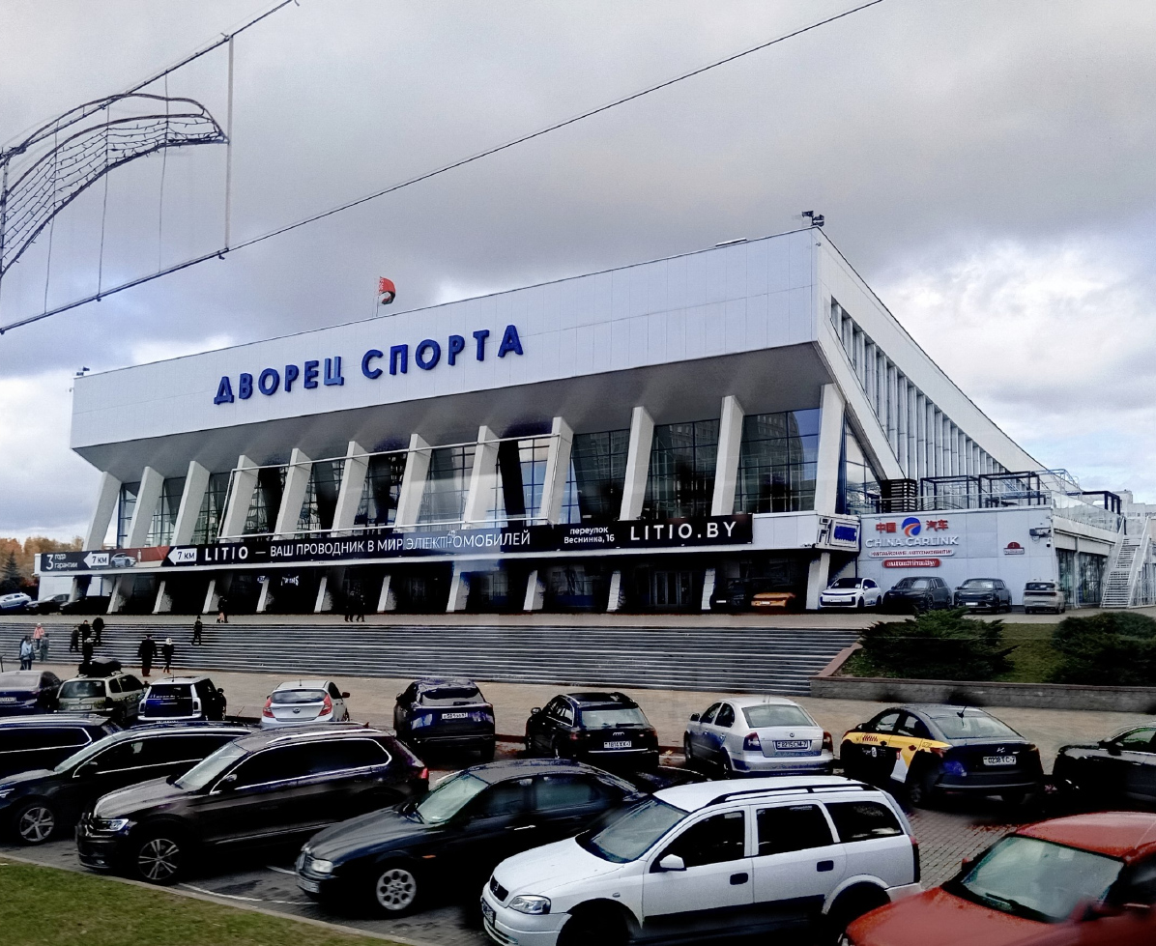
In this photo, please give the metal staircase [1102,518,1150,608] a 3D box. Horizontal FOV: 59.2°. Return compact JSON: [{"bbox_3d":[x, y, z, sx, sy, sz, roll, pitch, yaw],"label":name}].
[{"bbox_3d":[33.934,5.501,63.513,1.450,5.700,9.000,-6,-9,35],"label":"metal staircase"}]

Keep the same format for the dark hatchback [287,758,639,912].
[{"bbox_3d":[-1.053,4.241,12.224,4.440,1.410,1.745,2,-8,-20],"label":"dark hatchback"}]

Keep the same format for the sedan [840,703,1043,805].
[{"bbox_3d":[6.003,4.765,17.469,1.740,1.470,4.430,0,-7,-9],"label":"sedan"}]

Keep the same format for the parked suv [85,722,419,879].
[{"bbox_3d":[-4.260,4.352,13.766,4.470,1.670,1.840,3,-8,-28],"label":"parked suv"}]

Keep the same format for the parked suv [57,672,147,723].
[{"bbox_3d":[-13.794,6.604,29.855,1.700,1.500,4.320,0,-7,-9],"label":"parked suv"}]

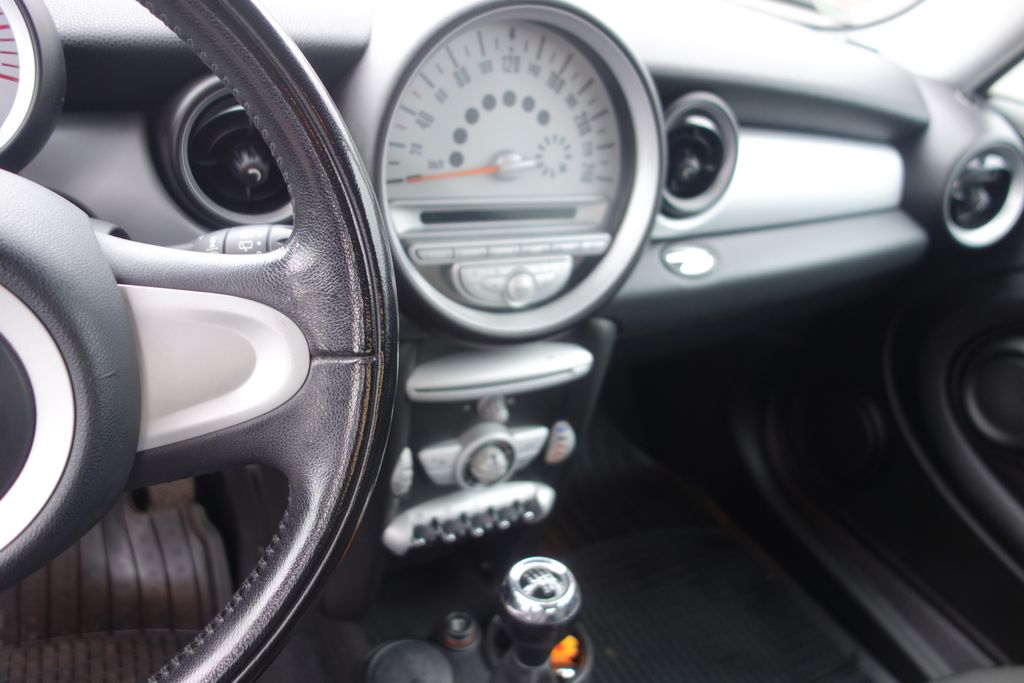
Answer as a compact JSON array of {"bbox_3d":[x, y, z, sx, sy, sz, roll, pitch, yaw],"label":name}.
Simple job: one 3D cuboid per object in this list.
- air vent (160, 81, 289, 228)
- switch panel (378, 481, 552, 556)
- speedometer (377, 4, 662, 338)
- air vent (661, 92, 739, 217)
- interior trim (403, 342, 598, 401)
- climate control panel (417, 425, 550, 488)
[{"bbox_3d":[-0.168,-0.124,0.518,0.100,0.100,0.040,-7,18,-27],"label":"air vent"},{"bbox_3d":[-0.035,0.159,0.729,0.172,0.037,0.036,-7,31,-27],"label":"switch panel"},{"bbox_3d":[0.003,-0.121,0.588,0.230,0.230,0.065,-7,18,-27],"label":"speedometer"},{"bbox_3d":[0.145,-0.162,0.682,0.100,0.100,0.040,-7,18,-27],"label":"air vent"},{"bbox_3d":[-0.010,0.024,0.649,0.168,0.032,0.034,-7,31,-27],"label":"interior trim"},{"bbox_3d":[-0.024,0.098,0.694,0.126,0.050,0.030,-7,31,-27],"label":"climate control panel"}]

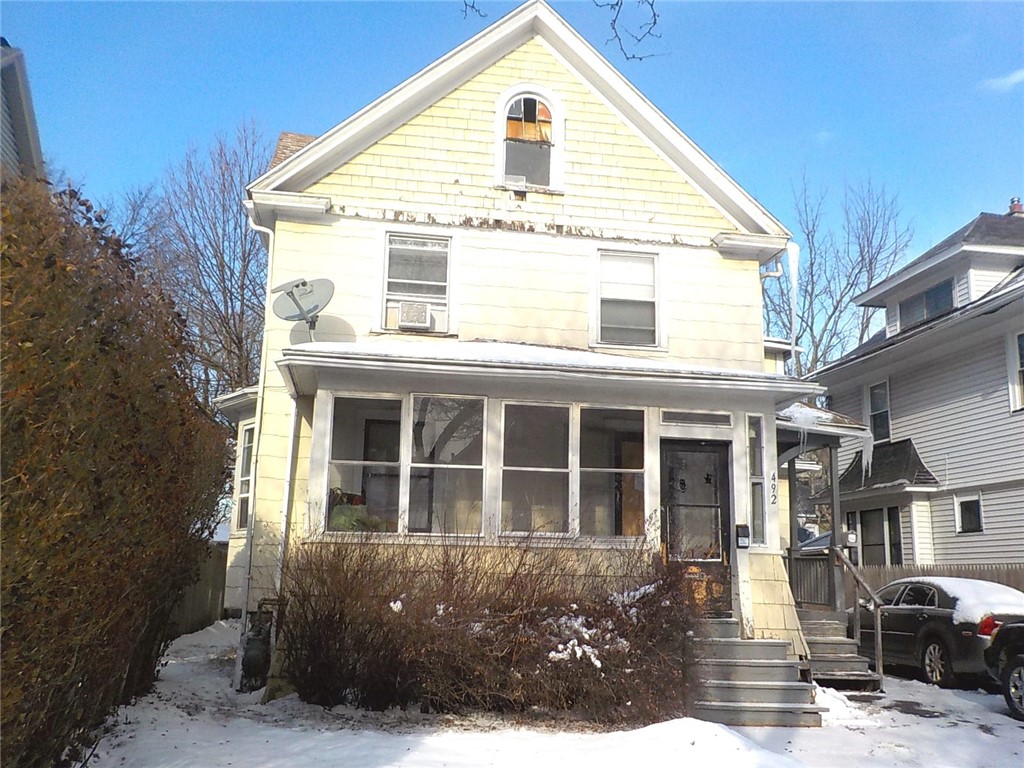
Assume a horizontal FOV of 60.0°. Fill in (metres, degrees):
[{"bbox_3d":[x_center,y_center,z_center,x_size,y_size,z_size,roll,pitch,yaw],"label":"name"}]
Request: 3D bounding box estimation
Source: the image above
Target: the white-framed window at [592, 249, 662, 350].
[{"bbox_3d":[1.659,-1.213,12.773,1.040,1.451,0.120,3,-12,-8],"label":"white-framed window"}]

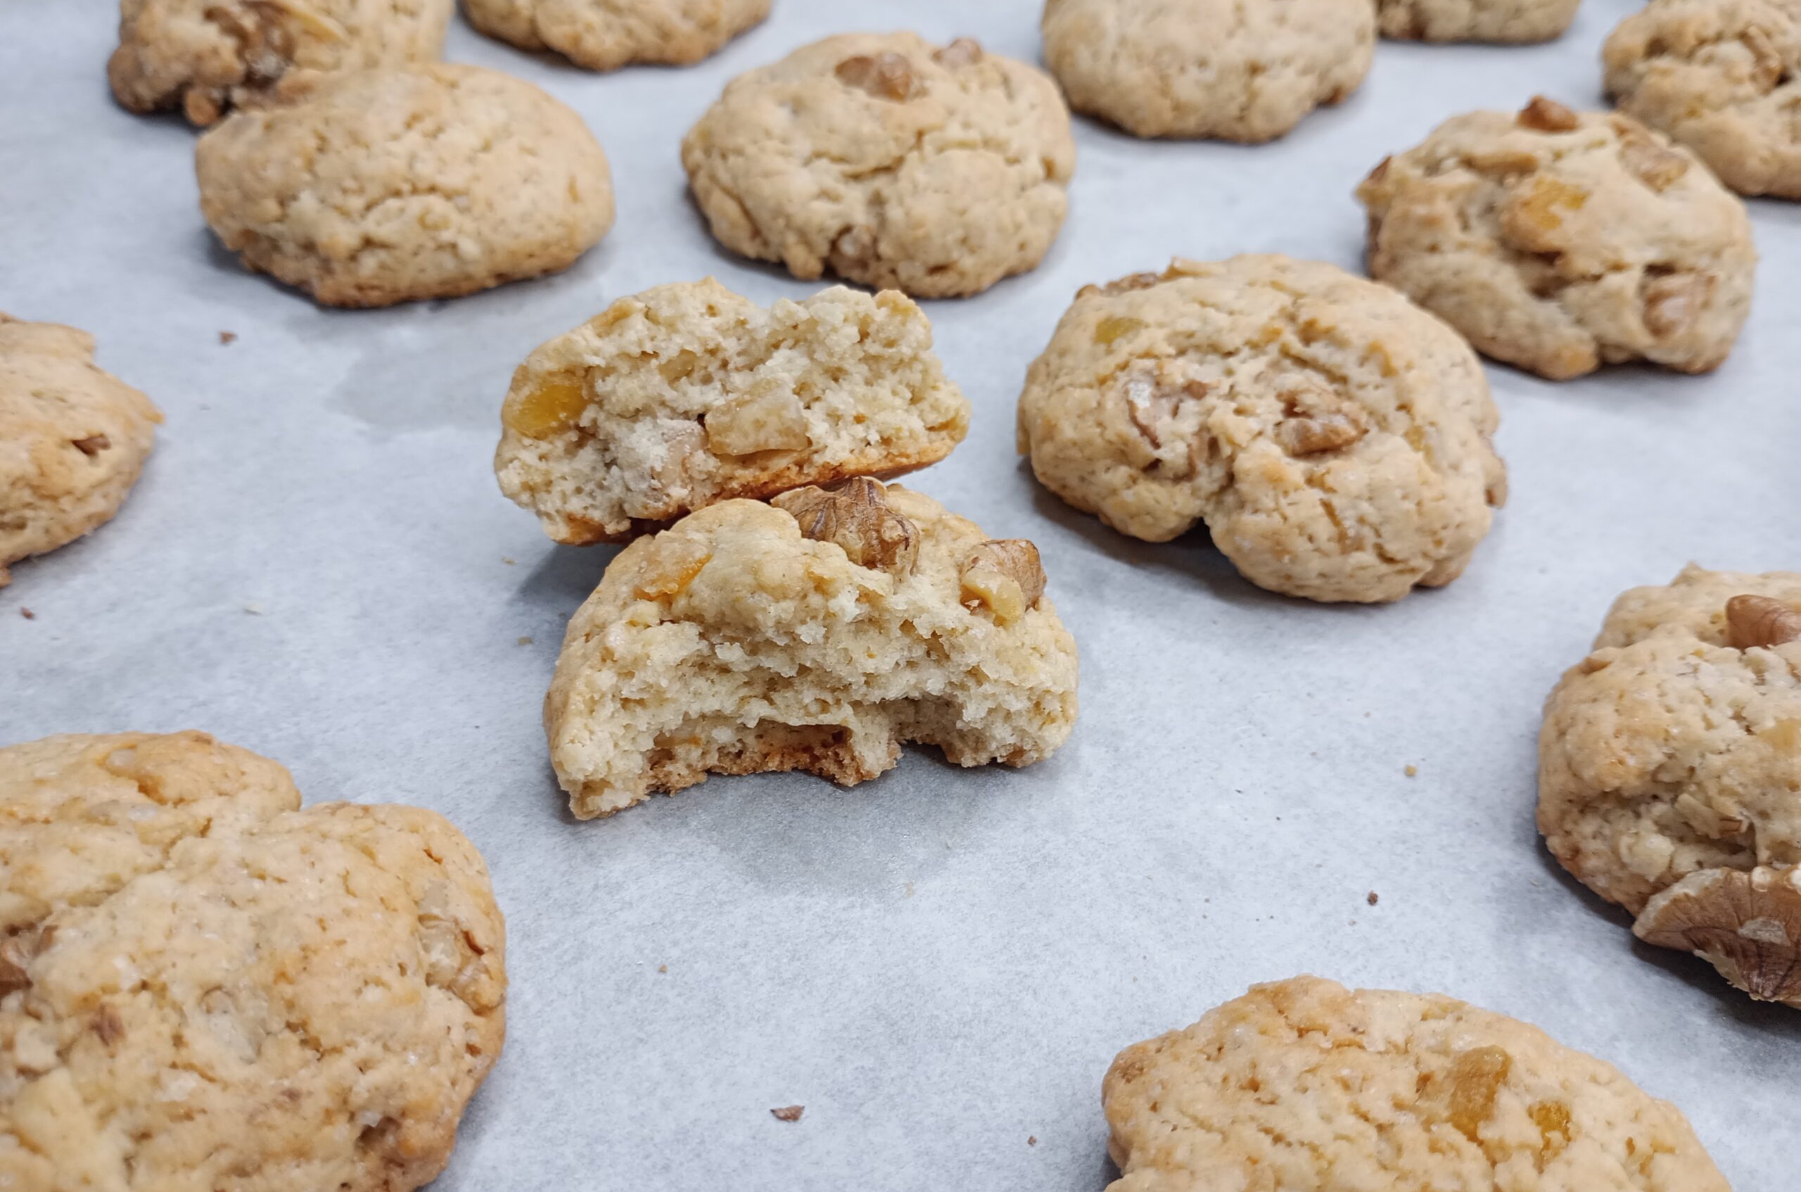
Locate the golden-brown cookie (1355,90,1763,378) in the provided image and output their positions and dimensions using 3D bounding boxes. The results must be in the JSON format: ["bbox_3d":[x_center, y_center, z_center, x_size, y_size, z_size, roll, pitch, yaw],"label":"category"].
[{"bbox_3d":[0.108,-0.063,0.238,0.063,0.026,0.065,2,43,0],"label":"golden-brown cookie"}]

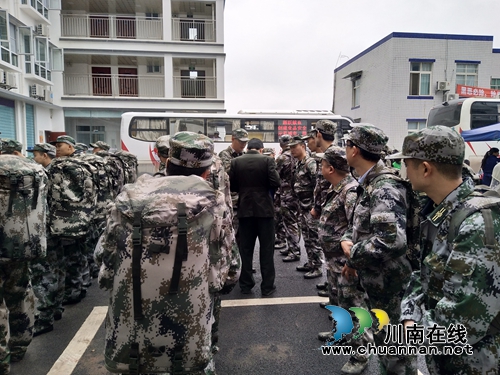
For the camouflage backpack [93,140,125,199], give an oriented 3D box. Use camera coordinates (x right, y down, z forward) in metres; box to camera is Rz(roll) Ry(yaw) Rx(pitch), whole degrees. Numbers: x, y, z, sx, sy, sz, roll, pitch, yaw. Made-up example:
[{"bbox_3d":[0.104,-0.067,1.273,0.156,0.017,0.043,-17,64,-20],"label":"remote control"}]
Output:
[{"bbox_3d":[-1.550,-0.052,3.971,0.330,0.660,0.400,1,7,5],"label":"camouflage backpack"}]

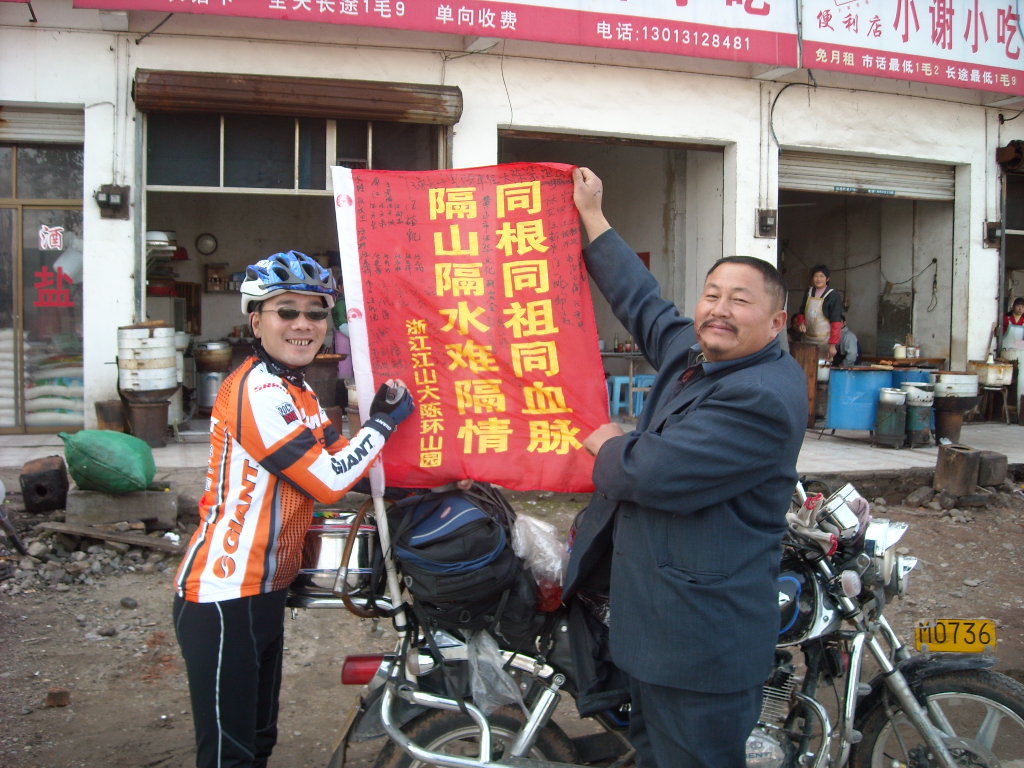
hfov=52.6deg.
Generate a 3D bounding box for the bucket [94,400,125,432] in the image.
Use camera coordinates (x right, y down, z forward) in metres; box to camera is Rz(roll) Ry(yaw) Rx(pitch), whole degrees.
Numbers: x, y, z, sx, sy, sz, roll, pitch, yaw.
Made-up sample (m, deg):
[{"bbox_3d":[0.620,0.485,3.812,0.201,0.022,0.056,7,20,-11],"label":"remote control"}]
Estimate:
[{"bbox_3d":[-3.520,0.347,9.100,0.320,0.380,0.320,0,3,-16],"label":"bucket"}]

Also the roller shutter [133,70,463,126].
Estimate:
[{"bbox_3d":[-1.858,-2.558,9.285,2.900,0.360,0.360,0,3,-16],"label":"roller shutter"}]

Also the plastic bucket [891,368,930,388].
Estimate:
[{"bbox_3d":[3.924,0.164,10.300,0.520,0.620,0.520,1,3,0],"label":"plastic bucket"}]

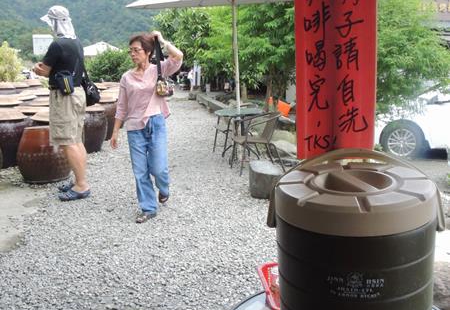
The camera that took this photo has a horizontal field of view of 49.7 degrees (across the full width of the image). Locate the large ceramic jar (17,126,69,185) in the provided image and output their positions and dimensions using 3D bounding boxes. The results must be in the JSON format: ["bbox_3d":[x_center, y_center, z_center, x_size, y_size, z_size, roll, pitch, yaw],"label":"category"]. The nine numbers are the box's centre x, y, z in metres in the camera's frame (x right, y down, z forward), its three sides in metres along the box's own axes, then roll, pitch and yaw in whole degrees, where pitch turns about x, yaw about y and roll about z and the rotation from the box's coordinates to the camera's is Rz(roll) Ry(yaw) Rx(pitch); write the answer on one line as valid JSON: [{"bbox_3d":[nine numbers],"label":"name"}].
[{"bbox_3d":[-2.169,-0.014,5.817,0.635,0.610,0.635,-4,11,0],"label":"large ceramic jar"}]

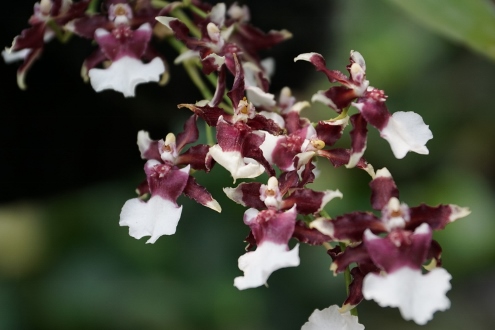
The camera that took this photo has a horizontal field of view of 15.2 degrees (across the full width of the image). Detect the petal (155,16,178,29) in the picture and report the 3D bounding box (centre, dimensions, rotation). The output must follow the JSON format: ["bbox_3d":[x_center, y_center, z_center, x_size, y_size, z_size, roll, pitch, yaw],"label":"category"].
[{"bbox_3d":[-0.023,-0.040,0.525,0.007,0.003,0.005,0,0,0],"label":"petal"}]

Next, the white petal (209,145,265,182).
[{"bbox_3d":[-0.003,0.000,0.497,0.015,0.010,0.008,0,0,0],"label":"white petal"}]

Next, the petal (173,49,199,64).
[{"bbox_3d":[-0.017,-0.031,0.530,0.007,0.005,0.005,0,0,0],"label":"petal"}]

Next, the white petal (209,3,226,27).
[{"bbox_3d":[-0.009,-0.043,0.530,0.005,0.007,0.005,0,0,0],"label":"white petal"}]

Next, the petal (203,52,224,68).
[{"bbox_3d":[-0.010,-0.029,0.520,0.006,0.004,0.005,0,0,0],"label":"petal"}]

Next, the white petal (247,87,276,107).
[{"bbox_3d":[0.004,-0.019,0.527,0.009,0.006,0.005,0,0,0],"label":"white petal"}]

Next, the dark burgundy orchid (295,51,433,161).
[{"bbox_3d":[0.032,-0.016,0.510,0.033,0.030,0.022,0,0,-41],"label":"dark burgundy orchid"}]

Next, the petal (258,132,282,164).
[{"bbox_3d":[0.006,-0.005,0.508,0.007,0.009,0.006,0,0,0],"label":"petal"}]

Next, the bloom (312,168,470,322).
[{"bbox_3d":[0.039,0.022,0.500,0.042,0.041,0.020,0,0,-3],"label":"bloom"}]

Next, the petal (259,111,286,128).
[{"bbox_3d":[0.007,-0.013,0.520,0.007,0.005,0.005,0,0,0],"label":"petal"}]

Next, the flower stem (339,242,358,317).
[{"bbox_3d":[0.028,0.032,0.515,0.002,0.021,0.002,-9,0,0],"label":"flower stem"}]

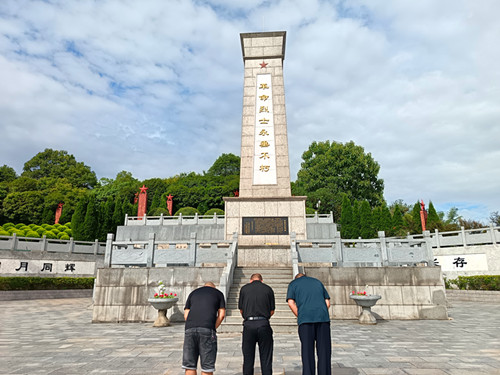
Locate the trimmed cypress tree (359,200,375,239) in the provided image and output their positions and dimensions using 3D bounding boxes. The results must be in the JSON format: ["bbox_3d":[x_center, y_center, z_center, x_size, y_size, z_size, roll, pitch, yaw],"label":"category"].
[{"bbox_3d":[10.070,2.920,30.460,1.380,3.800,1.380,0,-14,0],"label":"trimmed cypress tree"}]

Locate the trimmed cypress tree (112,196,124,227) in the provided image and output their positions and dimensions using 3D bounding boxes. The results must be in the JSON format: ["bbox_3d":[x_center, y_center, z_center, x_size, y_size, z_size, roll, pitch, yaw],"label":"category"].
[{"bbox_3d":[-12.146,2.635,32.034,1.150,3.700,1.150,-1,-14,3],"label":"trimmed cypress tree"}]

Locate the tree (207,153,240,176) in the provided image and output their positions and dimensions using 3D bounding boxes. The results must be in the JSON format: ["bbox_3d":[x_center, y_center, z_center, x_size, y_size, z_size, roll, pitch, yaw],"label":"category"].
[{"bbox_3d":[-3.491,-1.779,59.473,8.000,7.500,8.000,-1,-14,3],"label":"tree"}]

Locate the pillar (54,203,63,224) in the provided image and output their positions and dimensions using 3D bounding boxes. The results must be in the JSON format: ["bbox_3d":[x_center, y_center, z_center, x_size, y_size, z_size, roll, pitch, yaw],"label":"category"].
[{"bbox_3d":[-20.894,3.049,37.592,0.750,2.900,0.550,3,-14,-12],"label":"pillar"}]

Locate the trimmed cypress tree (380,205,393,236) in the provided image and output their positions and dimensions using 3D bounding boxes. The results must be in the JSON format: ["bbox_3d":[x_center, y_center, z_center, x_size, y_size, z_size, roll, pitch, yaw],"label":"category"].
[{"bbox_3d":[11.410,2.900,29.400,1.000,3.330,1.000,0,-14,0],"label":"trimmed cypress tree"}]

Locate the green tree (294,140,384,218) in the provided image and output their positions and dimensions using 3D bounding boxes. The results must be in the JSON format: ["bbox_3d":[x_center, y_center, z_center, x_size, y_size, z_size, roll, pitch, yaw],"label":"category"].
[{"bbox_3d":[10.698,-0.203,43.820,10.200,11.000,9.800,-1,-14,3],"label":"green tree"}]

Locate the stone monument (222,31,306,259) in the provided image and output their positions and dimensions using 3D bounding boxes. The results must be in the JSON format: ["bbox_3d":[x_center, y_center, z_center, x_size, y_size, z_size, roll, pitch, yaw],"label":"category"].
[{"bbox_3d":[0.653,-2.250,19.411,3.950,13.250,3.900,-1,-14,3],"label":"stone monument"}]

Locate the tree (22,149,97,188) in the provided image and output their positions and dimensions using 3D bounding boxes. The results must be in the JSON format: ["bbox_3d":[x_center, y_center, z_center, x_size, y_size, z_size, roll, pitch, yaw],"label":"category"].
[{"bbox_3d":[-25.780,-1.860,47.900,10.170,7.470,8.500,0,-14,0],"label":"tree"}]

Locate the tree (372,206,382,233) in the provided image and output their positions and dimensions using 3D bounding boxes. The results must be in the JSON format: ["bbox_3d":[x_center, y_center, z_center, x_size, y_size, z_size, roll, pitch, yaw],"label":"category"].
[{"bbox_3d":[10.500,3.141,28.549,1.000,3.200,1.000,-1,-14,3],"label":"tree"}]

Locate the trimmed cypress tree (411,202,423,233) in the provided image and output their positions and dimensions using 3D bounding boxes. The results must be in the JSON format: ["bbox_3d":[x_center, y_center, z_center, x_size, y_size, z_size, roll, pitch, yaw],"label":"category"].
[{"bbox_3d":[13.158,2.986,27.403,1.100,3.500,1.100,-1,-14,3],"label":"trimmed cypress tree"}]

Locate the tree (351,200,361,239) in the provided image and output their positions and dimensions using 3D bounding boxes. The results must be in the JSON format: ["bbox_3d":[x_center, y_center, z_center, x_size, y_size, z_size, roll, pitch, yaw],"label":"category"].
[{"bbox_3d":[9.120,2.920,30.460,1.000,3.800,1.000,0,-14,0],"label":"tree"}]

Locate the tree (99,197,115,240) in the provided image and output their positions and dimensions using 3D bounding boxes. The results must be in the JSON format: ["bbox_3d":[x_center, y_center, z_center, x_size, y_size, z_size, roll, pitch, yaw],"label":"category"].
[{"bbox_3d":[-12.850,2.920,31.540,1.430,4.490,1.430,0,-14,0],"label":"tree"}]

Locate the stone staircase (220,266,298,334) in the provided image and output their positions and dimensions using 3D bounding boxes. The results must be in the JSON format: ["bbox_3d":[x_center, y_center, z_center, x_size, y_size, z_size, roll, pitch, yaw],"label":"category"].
[{"bbox_3d":[0.295,3.581,11.580,2.250,1.850,3.500,-1,-14,3],"label":"stone staircase"}]

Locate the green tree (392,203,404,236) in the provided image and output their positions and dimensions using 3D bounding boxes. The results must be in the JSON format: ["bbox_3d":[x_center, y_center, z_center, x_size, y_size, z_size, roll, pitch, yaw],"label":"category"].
[{"bbox_3d":[12.200,2.940,28.880,1.150,3.100,1.150,0,-14,0],"label":"green tree"}]

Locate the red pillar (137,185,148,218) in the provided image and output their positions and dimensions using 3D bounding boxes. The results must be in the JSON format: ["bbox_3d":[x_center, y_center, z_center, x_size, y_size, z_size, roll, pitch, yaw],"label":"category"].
[{"bbox_3d":[-10.220,1.500,33.430,0.800,3.590,0.550,0,-14,-3],"label":"red pillar"}]

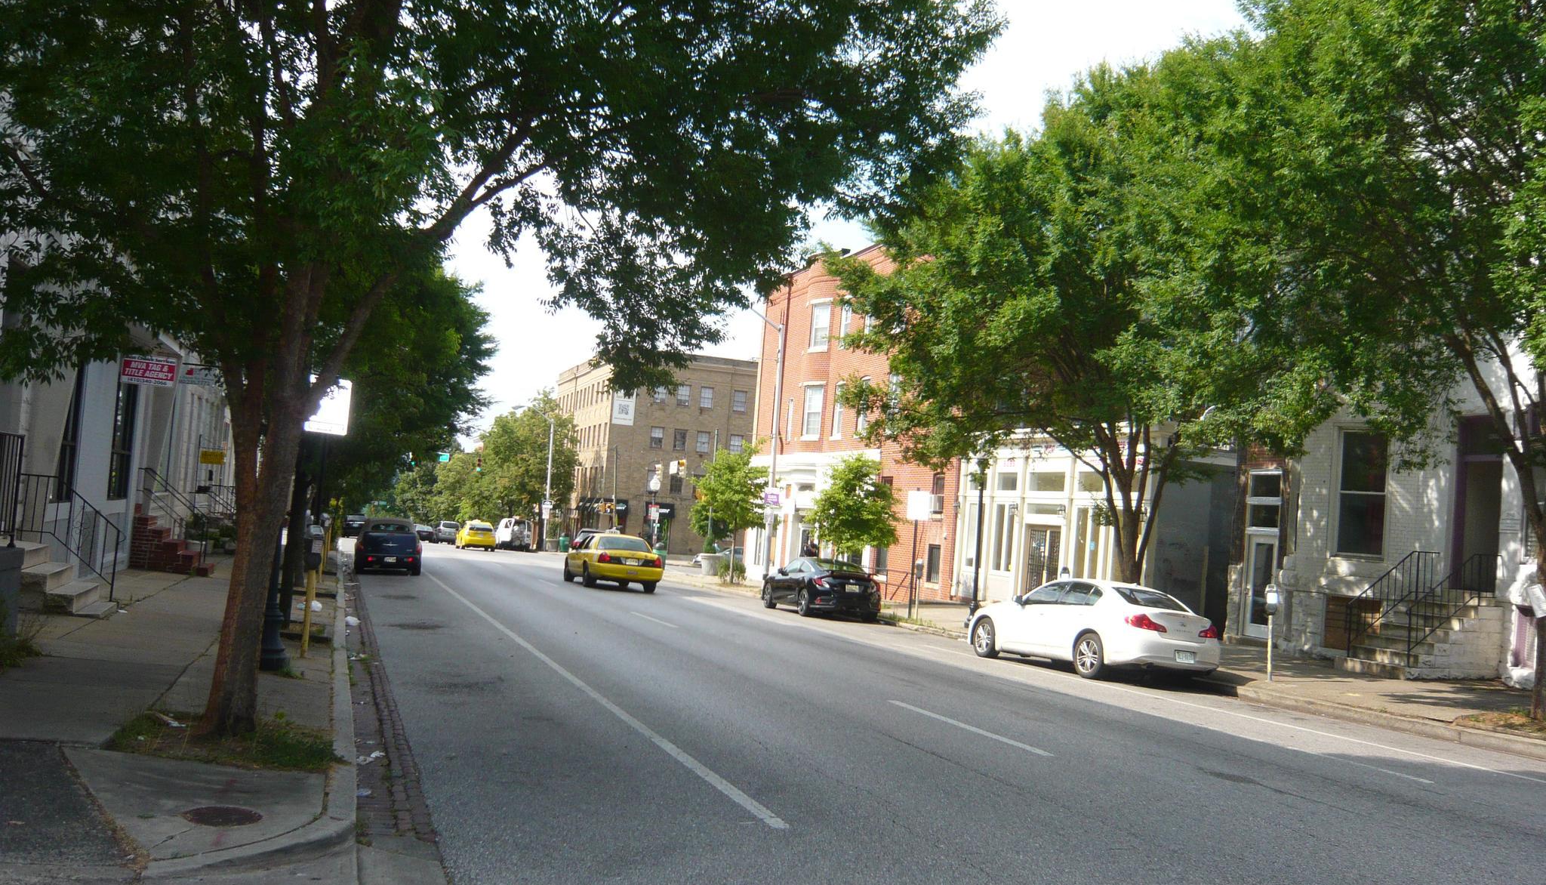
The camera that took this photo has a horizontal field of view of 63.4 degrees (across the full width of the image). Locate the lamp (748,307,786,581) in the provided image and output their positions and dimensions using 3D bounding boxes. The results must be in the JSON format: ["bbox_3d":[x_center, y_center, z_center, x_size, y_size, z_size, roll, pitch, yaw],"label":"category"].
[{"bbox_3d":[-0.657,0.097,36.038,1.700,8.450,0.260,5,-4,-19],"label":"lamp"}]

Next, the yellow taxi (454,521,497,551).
[{"bbox_3d":[-15.417,4.786,65.074,1.740,1.500,4.460,5,-4,-19],"label":"yellow taxi"}]

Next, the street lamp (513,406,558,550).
[{"bbox_3d":[-13.952,1.983,72.427,2.400,8.500,0.280,5,-4,-19],"label":"street lamp"}]

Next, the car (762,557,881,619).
[{"bbox_3d":[1.098,3.366,29.626,1.800,1.400,4.500,5,-4,-18],"label":"car"}]

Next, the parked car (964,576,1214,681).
[{"bbox_3d":[4.906,2.823,19.669,1.780,1.450,4.760,5,-4,-20],"label":"parked car"}]

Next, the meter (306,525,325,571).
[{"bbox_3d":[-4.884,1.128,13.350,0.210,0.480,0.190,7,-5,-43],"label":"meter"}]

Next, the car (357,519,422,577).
[{"bbox_3d":[-10.993,2.939,35.776,1.710,1.540,4.290,5,-4,-19],"label":"car"}]

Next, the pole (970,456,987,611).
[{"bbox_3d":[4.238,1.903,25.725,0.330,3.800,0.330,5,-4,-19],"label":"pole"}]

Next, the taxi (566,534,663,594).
[{"bbox_3d":[-4.458,3.237,34.374,1.980,1.500,5.380,5,-4,-19],"label":"taxi"}]

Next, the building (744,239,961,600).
[{"bbox_3d":[7.028,-0.256,43.180,11.000,11.100,13.421,6,-4,-26],"label":"building"}]

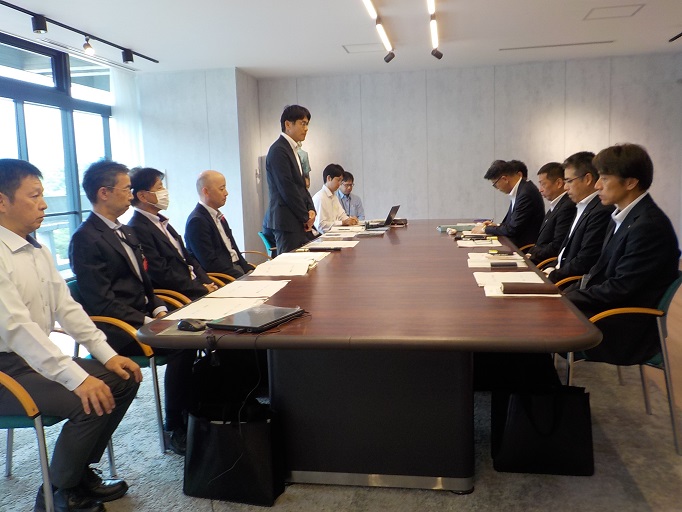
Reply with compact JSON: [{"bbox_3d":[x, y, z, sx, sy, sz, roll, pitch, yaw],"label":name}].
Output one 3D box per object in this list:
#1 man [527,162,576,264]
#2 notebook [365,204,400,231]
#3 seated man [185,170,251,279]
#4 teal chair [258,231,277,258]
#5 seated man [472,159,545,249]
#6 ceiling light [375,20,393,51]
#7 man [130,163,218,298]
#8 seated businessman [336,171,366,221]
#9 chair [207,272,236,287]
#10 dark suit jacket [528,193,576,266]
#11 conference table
[{"bbox_3d":[1.376,-0.018,4.231,0.709,1.271,0.512,0,8,10],"label":"man"},{"bbox_3d":[0.397,-0.386,5.801,0.276,0.217,0.295,0,8,16],"label":"notebook"},{"bbox_3d":[-0.732,0.052,4.121,0.729,1.290,0.512,0,8,10],"label":"seated man"},{"bbox_3d":[-0.410,0.130,5.338,0.571,0.788,0.561,0,8,10],"label":"teal chair"},{"bbox_3d":[1.408,-0.136,4.935,0.670,1.310,0.512,0,8,14],"label":"seated man"},{"bbox_3d":[0.443,-2.142,5.827,0.069,0.069,1.182,0,8,10],"label":"ceiling light"},{"bbox_3d":[-0.855,0.135,3.468,0.729,1.310,0.512,0,8,10],"label":"man"},{"bbox_3d":[0.130,-0.304,6.677,0.512,1.251,0.670,-6,9,-27],"label":"seated businessman"},{"bbox_3d":[-0.787,0.328,3.968,0.571,0.788,0.561,0,8,10],"label":"chair"},{"bbox_3d":[1.498,-0.141,4.192,0.414,0.621,0.512,0,8,10],"label":"dark suit jacket"},{"bbox_3d":[0.454,0.285,4.292,1.576,0.709,4.827,0,8,10],"label":"conference table"}]

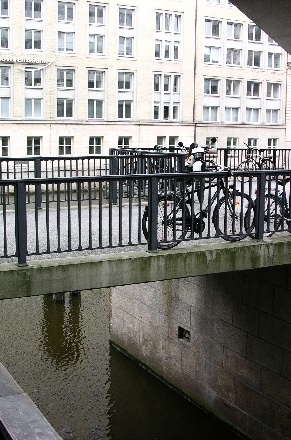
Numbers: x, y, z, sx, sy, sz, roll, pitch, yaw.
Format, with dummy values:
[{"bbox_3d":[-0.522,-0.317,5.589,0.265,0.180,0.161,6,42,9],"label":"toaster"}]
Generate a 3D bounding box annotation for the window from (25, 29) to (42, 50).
[{"bbox_3d":[-10.274,-16.540,54.650,1.760,2.010,0.250,-4,9,-26],"label":"window"}]

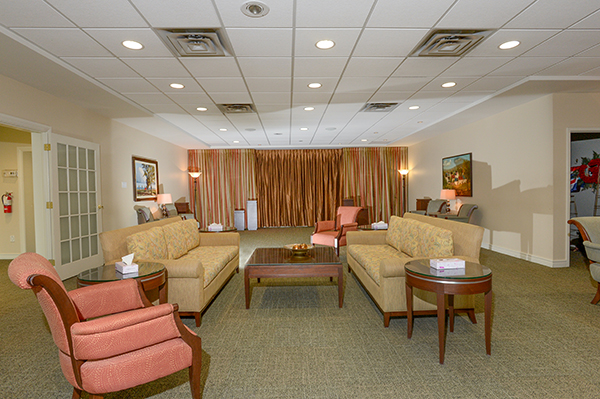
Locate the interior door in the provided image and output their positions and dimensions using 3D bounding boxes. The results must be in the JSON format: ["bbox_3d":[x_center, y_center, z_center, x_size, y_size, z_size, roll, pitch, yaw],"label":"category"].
[{"bbox_3d":[-3.396,0.112,4.915,0.045,2.060,1.100,-1,2,-2],"label":"interior door"}]

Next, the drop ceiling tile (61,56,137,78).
[{"bbox_3d":[-2.196,-1.492,3.583,0.580,0.030,0.600,-1,2,-2],"label":"drop ceiling tile"}]

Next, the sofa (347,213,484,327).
[{"bbox_3d":[1.174,0.681,3.836,0.940,0.880,1.950,-1,2,-2],"label":"sofa"}]

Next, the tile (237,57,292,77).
[{"bbox_3d":[-0.383,-1.524,3.645,0.610,0.020,0.610,-1,2,-2],"label":"tile"}]

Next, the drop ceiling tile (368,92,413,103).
[{"bbox_3d":[1.398,-1.592,4.936,0.600,0.030,0.600,-1,2,-2],"label":"drop ceiling tile"}]

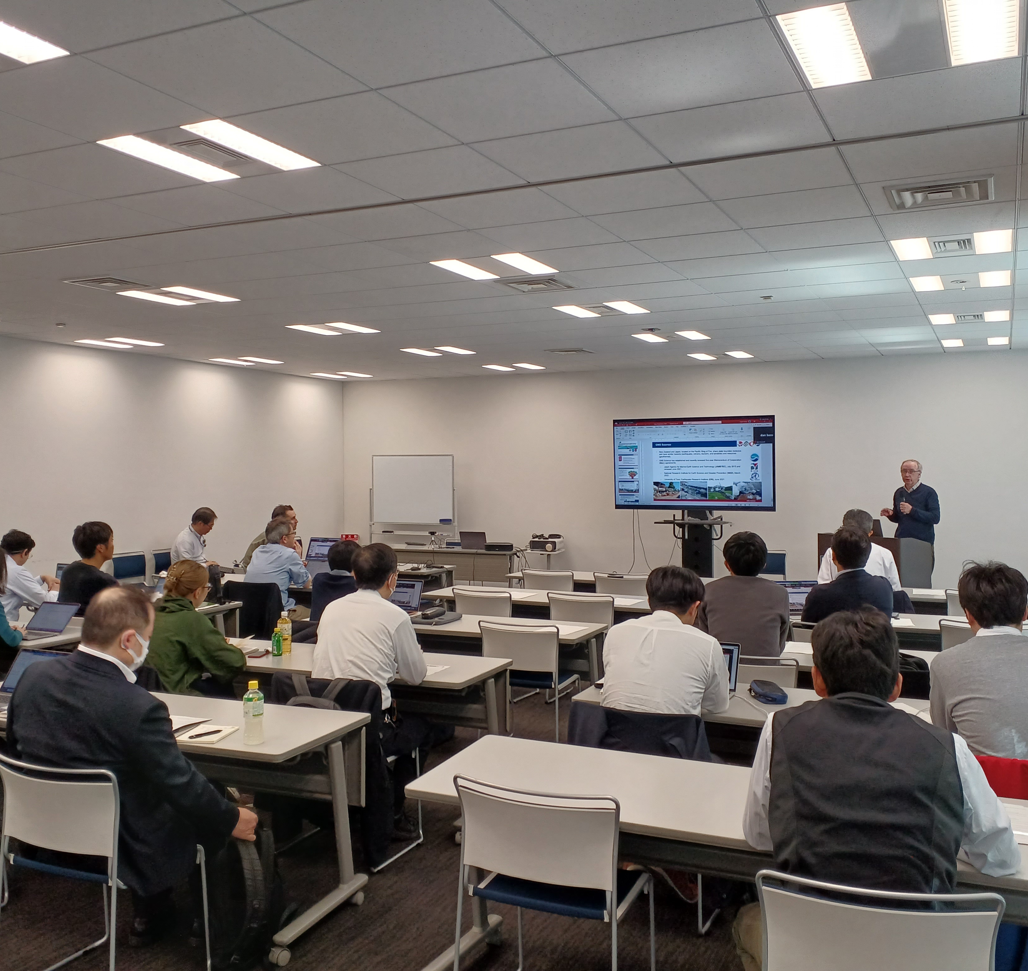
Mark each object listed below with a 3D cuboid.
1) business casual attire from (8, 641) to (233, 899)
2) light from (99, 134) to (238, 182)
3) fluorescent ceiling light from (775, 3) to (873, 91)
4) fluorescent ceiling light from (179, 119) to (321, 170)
[{"bbox_3d":[-1.172,0.833,3.073,0.670,0.680,0.520,0,1,26],"label":"business casual attire"},{"bbox_3d":[-1.431,-1.349,4.184,0.195,0.060,0.635,1,1,26],"label":"light"},{"bbox_3d":[0.892,-1.250,2.874,0.177,0.050,0.570,0,1,26],"label":"fluorescent ceiling light"},{"bbox_3d":[-1.044,-1.339,3.979,0.195,0.060,0.635,1,1,26],"label":"fluorescent ceiling light"}]

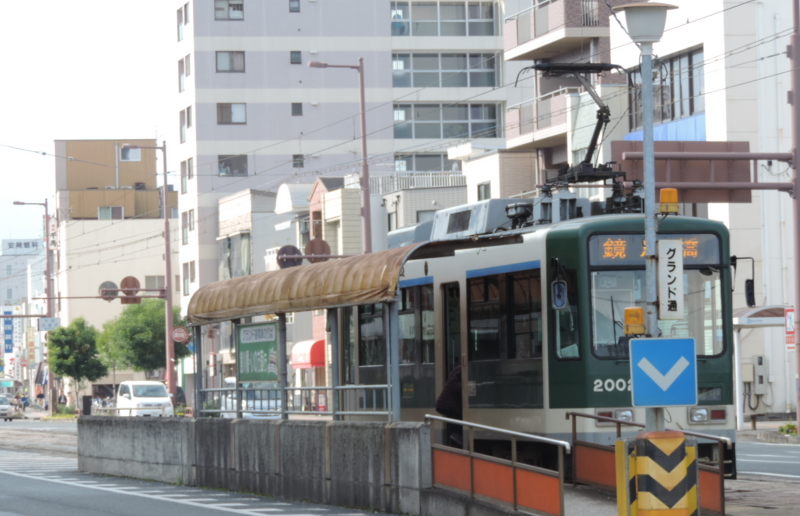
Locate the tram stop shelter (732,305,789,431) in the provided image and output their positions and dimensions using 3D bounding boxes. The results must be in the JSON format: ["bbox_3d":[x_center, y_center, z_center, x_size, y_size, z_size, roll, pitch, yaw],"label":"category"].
[{"bbox_3d":[8.549,2.780,83.826,1.650,3.000,4.400,-1,-2,-14],"label":"tram stop shelter"}]

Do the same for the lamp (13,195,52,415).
[{"bbox_3d":[-21.258,2.910,194.553,2.150,12.560,0.400,-1,-2,-14],"label":"lamp"}]

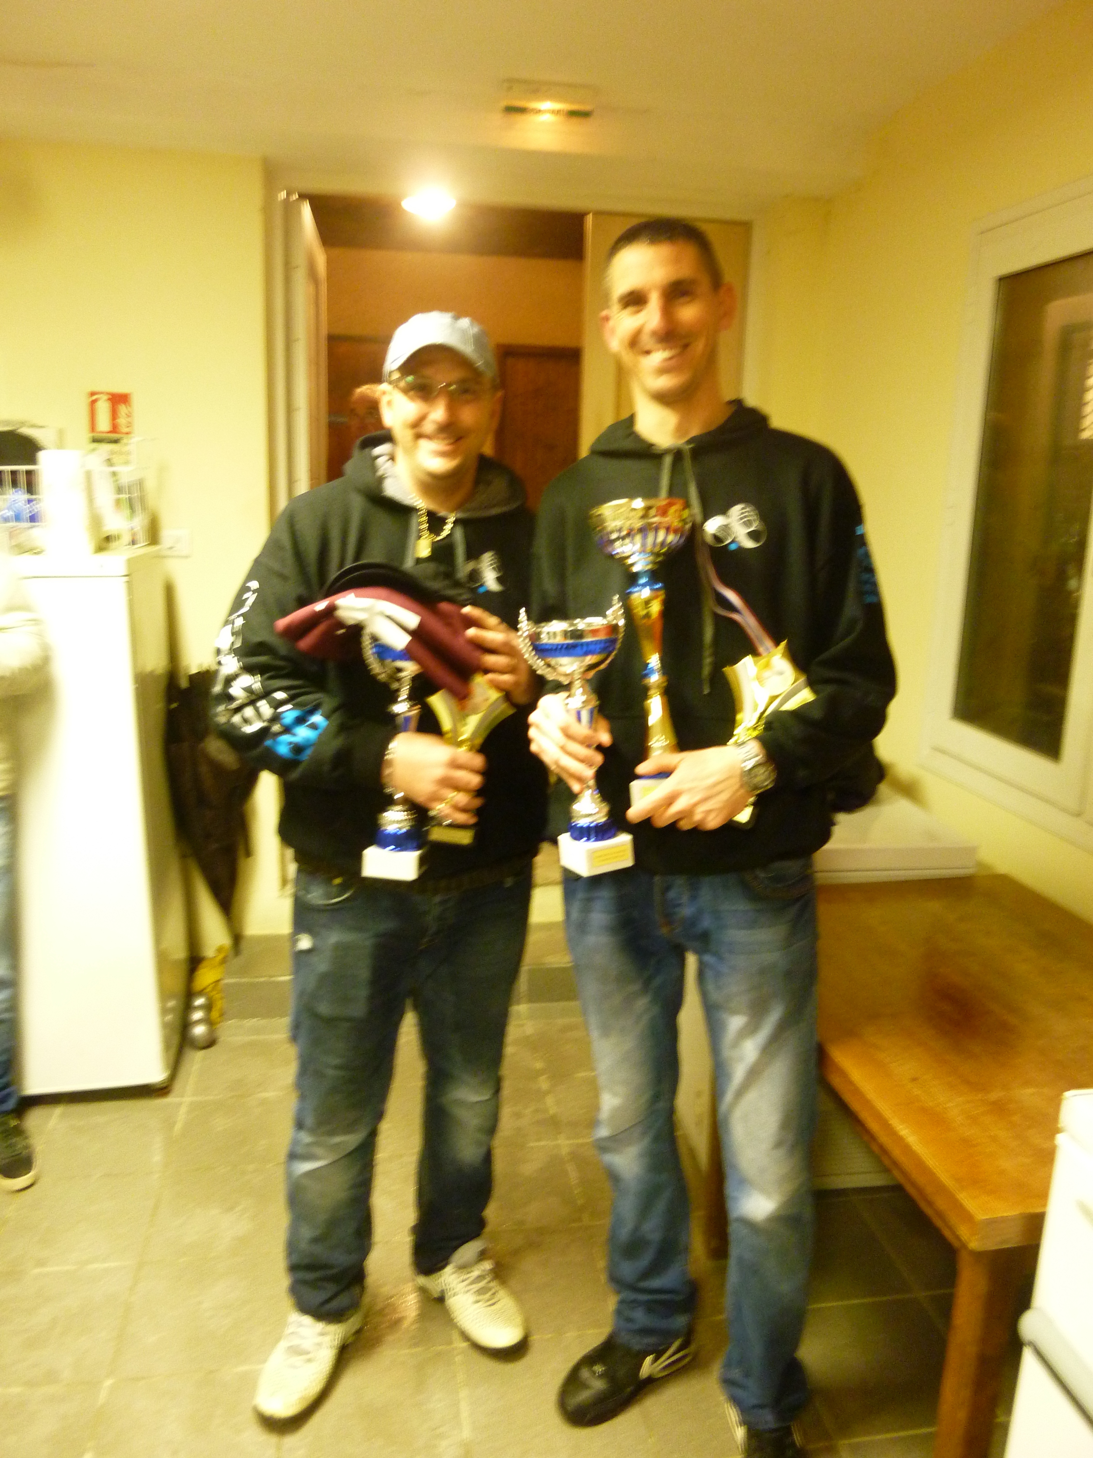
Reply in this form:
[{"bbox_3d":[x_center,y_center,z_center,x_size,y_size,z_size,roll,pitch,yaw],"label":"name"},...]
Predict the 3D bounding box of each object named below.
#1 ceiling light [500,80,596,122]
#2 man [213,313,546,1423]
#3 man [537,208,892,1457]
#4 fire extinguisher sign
[{"bbox_3d":[-0.007,-1.426,2.399,0.215,0.060,0.110,-1,12,-10],"label":"ceiling light"},{"bbox_3d":[-0.260,0.253,1.743,0.550,1.770,0.420,-3,13,-19],"label":"man"},{"bbox_3d":[0.230,0.252,1.579,0.540,1.860,0.430,5,13,19],"label":"man"},{"bbox_3d":[-1.234,-0.883,2.975,0.120,0.125,0.010,-1,12,-10],"label":"fire extinguisher sign"}]

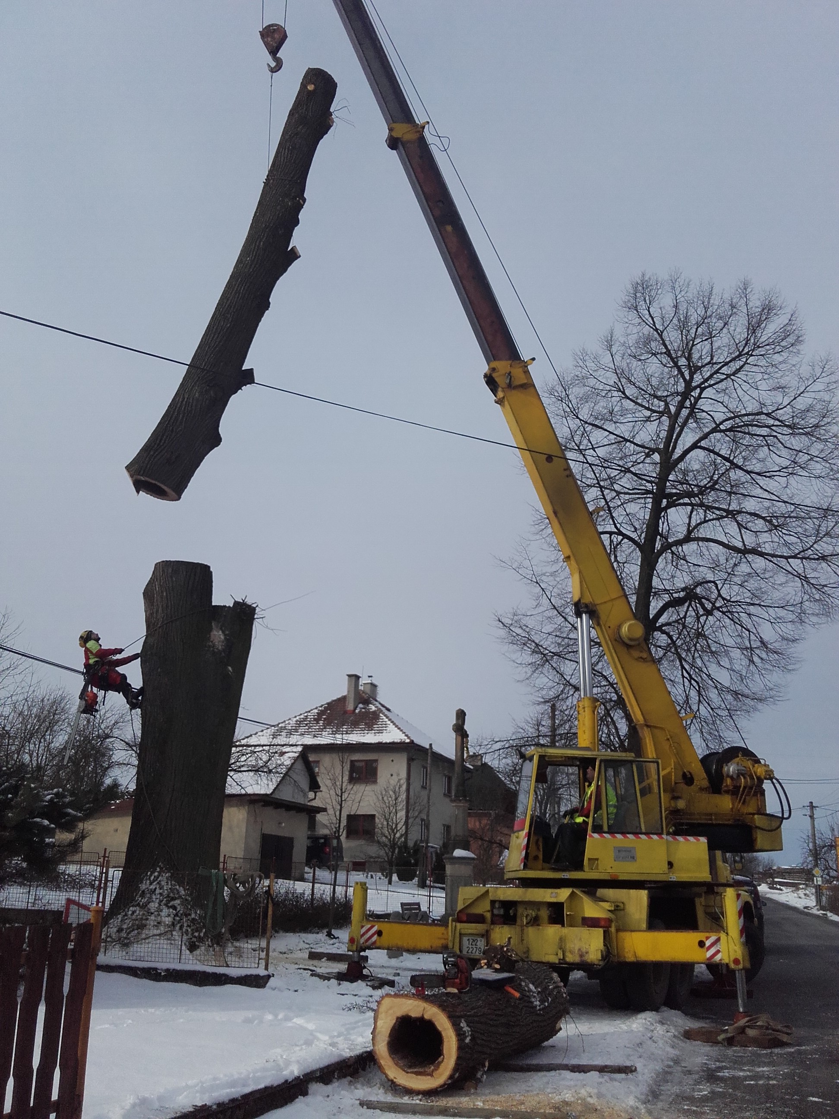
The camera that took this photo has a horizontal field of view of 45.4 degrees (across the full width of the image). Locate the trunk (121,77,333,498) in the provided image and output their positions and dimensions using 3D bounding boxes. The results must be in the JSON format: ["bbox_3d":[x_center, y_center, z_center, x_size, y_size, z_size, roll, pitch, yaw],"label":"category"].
[{"bbox_3d":[-2.619,-4.661,16.156,1.180,8.297,0.900,17,-18,5],"label":"trunk"}]

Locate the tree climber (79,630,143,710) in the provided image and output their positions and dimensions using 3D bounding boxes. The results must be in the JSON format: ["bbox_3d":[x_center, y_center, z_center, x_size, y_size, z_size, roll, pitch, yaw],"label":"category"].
[{"bbox_3d":[-4.409,1.571,14.300,1.040,1.120,0.550,1,-18,0],"label":"tree climber"}]

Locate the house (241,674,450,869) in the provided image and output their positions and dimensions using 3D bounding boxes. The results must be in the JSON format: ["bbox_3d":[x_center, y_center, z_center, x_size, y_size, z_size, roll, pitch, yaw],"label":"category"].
[{"bbox_3d":[-3.481,12.754,58.964,10.600,10.688,12.600,-4,-19,16],"label":"house"}]

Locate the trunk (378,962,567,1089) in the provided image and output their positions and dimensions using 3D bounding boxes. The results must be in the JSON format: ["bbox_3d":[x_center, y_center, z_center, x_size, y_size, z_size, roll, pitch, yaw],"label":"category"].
[{"bbox_3d":[0.513,3.909,8.478,0.710,0.720,2.400,-8,-18,26],"label":"trunk"}]

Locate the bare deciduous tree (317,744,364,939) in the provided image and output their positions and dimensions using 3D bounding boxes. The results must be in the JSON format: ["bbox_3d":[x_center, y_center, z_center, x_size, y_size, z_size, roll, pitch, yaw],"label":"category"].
[{"bbox_3d":[-1.400,4.955,17.837,0.863,3.237,0.863,1,-18,0],"label":"bare deciduous tree"}]

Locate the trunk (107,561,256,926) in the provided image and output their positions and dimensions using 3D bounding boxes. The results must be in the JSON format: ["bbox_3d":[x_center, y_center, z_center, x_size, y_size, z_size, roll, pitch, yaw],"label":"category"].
[{"bbox_3d":[-3.137,2.491,14.005,1.850,5.188,1.700,1,-18,0],"label":"trunk"}]

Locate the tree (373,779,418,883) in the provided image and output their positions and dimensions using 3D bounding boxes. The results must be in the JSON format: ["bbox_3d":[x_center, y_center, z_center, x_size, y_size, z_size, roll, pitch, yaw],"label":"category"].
[{"bbox_3d":[-0.881,9.919,36.737,1.739,3.778,1.739,1,-18,0],"label":"tree"}]

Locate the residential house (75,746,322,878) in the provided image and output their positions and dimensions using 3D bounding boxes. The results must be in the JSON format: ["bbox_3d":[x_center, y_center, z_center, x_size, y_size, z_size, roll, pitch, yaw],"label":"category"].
[{"bbox_3d":[-10.113,11.214,44.842,9.300,5.884,6.500,-4,-19,16],"label":"residential house"}]

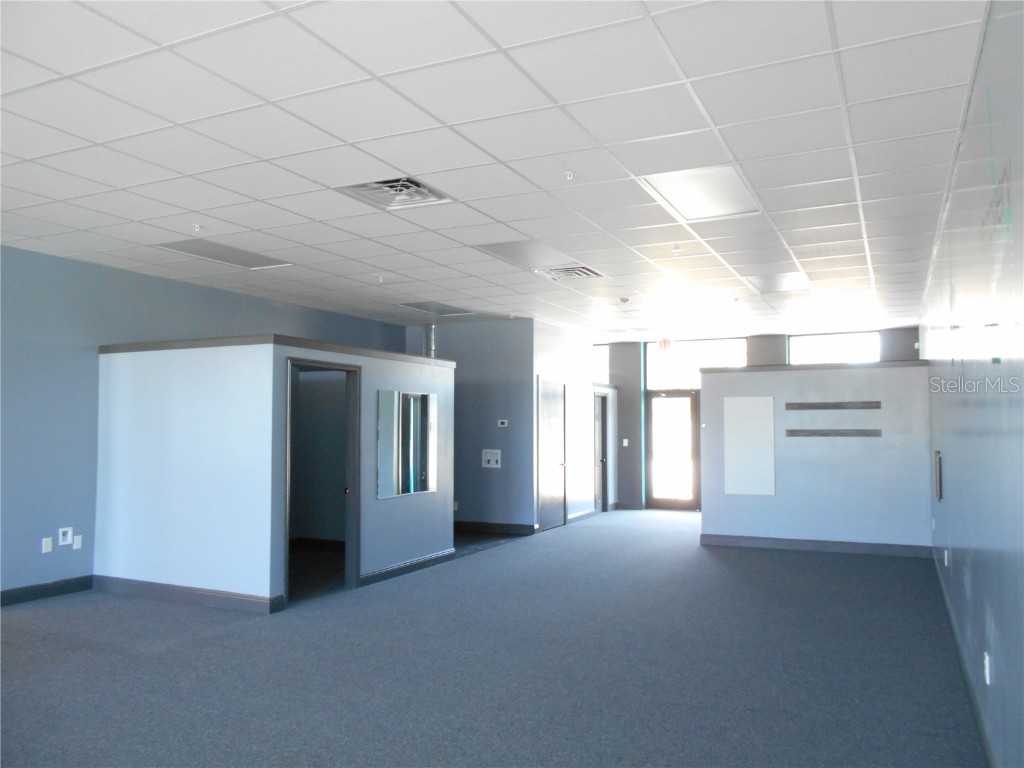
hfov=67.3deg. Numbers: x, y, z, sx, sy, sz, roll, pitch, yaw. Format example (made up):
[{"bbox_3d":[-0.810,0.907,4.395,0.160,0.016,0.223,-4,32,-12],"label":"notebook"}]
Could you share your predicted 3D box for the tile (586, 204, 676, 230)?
[{"bbox_3d":[0.868,-1.228,5.649,0.600,0.020,0.600,-1,-3,26],"label":"tile"}]

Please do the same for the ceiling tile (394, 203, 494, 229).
[{"bbox_3d":[-0.497,-1.228,5.628,0.600,0.020,0.600,-1,-3,26],"label":"ceiling tile"}]

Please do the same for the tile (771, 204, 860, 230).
[{"bbox_3d":[2.262,-1.245,5.735,0.605,0.020,0.605,-1,-3,26],"label":"tile"}]

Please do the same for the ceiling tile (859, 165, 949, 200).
[{"bbox_3d":[2.467,-1.255,4.843,0.510,0.020,0.600,-1,-3,26],"label":"ceiling tile"}]

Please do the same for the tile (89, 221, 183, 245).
[{"bbox_3d":[-2.951,-1.212,6.164,0.600,0.020,0.600,-1,-3,26],"label":"tile"}]

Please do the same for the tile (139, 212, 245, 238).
[{"bbox_3d":[-2.422,-1.234,5.947,0.605,0.020,0.605,-1,-3,26],"label":"tile"}]

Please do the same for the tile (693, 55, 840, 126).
[{"bbox_3d":[1.190,-1.340,3.520,0.605,0.020,0.605,-1,-3,26],"label":"tile"}]

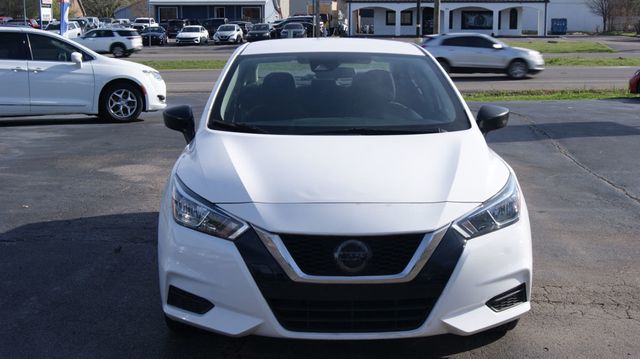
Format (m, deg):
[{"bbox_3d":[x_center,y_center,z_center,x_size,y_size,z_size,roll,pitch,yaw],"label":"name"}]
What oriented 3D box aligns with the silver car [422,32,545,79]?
[{"bbox_3d":[6.060,-4.663,33.300,4.820,1.670,1.900,0,9,-1],"label":"silver car"}]

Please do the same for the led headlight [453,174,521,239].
[{"bbox_3d":[0.726,0.118,3.942,0.410,0.225,0.460,0,10,-1],"label":"led headlight"}]

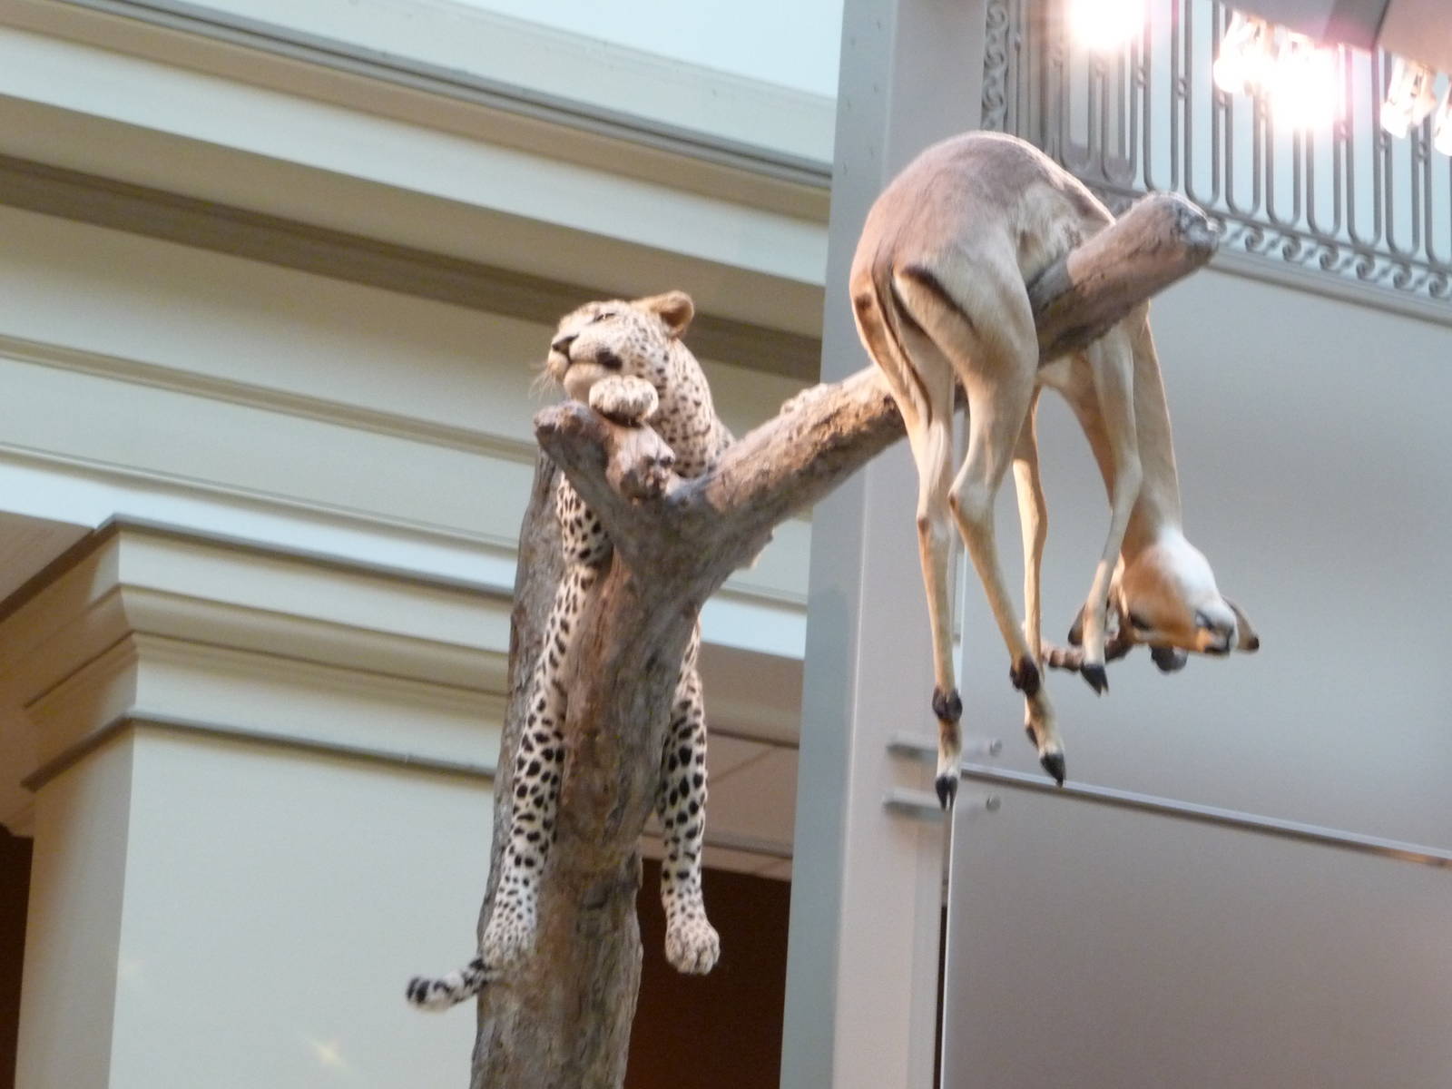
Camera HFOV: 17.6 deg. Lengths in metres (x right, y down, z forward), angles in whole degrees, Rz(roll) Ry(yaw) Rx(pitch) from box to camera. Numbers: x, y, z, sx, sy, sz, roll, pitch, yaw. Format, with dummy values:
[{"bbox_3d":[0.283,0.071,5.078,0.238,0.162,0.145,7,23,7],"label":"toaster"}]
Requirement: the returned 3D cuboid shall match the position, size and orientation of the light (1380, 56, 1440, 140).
[{"bbox_3d":[1.469,-0.962,10.100,0.110,0.155,0.130,-15,-25,42],"label":"light"}]

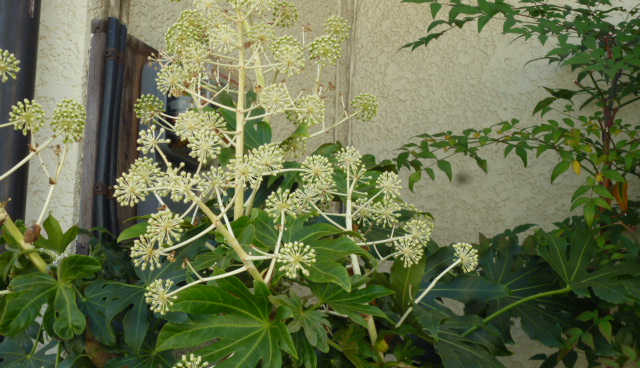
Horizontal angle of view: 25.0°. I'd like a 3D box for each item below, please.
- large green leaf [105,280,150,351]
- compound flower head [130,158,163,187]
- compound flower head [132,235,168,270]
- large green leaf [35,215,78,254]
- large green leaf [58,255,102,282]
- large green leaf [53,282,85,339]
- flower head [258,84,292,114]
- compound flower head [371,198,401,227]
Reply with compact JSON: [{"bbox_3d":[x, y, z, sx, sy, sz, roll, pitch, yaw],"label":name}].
[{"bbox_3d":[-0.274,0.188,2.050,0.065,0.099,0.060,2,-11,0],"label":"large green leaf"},{"bbox_3d":[-0.236,-0.017,1.950,0.045,0.042,0.042,2,-12,0],"label":"compound flower head"},{"bbox_3d":[-0.227,0.091,1.920,0.051,0.048,0.047,2,-11,0],"label":"compound flower head"},{"bbox_3d":[-0.353,0.068,1.930,0.059,0.053,0.045,4,-12,-10],"label":"large green leaf"},{"bbox_3d":[-0.312,0.110,1.880,0.057,0.036,0.045,4,-12,-9],"label":"large green leaf"},{"bbox_3d":[-0.324,0.163,1.860,0.041,0.072,0.040,4,-12,-10],"label":"large green leaf"},{"bbox_3d":[-0.061,-0.117,1.980,0.046,0.045,0.044,2,-12,0],"label":"flower head"},{"bbox_3d":[0.091,0.040,2.000,0.041,0.040,0.039,2,-12,0],"label":"compound flower head"}]

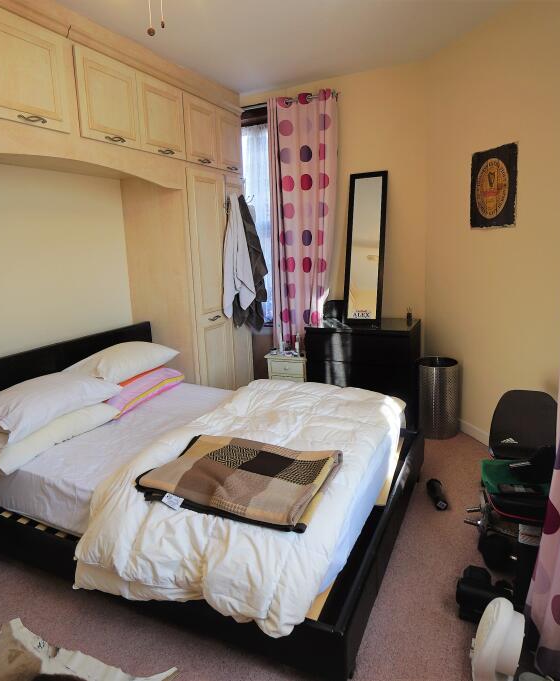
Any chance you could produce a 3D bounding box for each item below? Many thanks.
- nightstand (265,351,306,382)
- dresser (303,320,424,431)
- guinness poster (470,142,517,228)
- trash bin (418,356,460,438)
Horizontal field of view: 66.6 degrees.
[{"bbox_3d":[0.131,0.360,3.795,0.405,0.495,0.320,3,13,27],"label":"nightstand"},{"bbox_3d":[0.691,0.247,3.485,0.800,0.780,0.480,3,13,27],"label":"dresser"},{"bbox_3d":[1.339,-0.962,2.693,0.020,0.475,0.350,-7,12,-20],"label":"guinness poster"},{"bbox_3d":[1.159,0.418,3.141,0.282,0.535,0.282,3,13,27],"label":"trash bin"}]

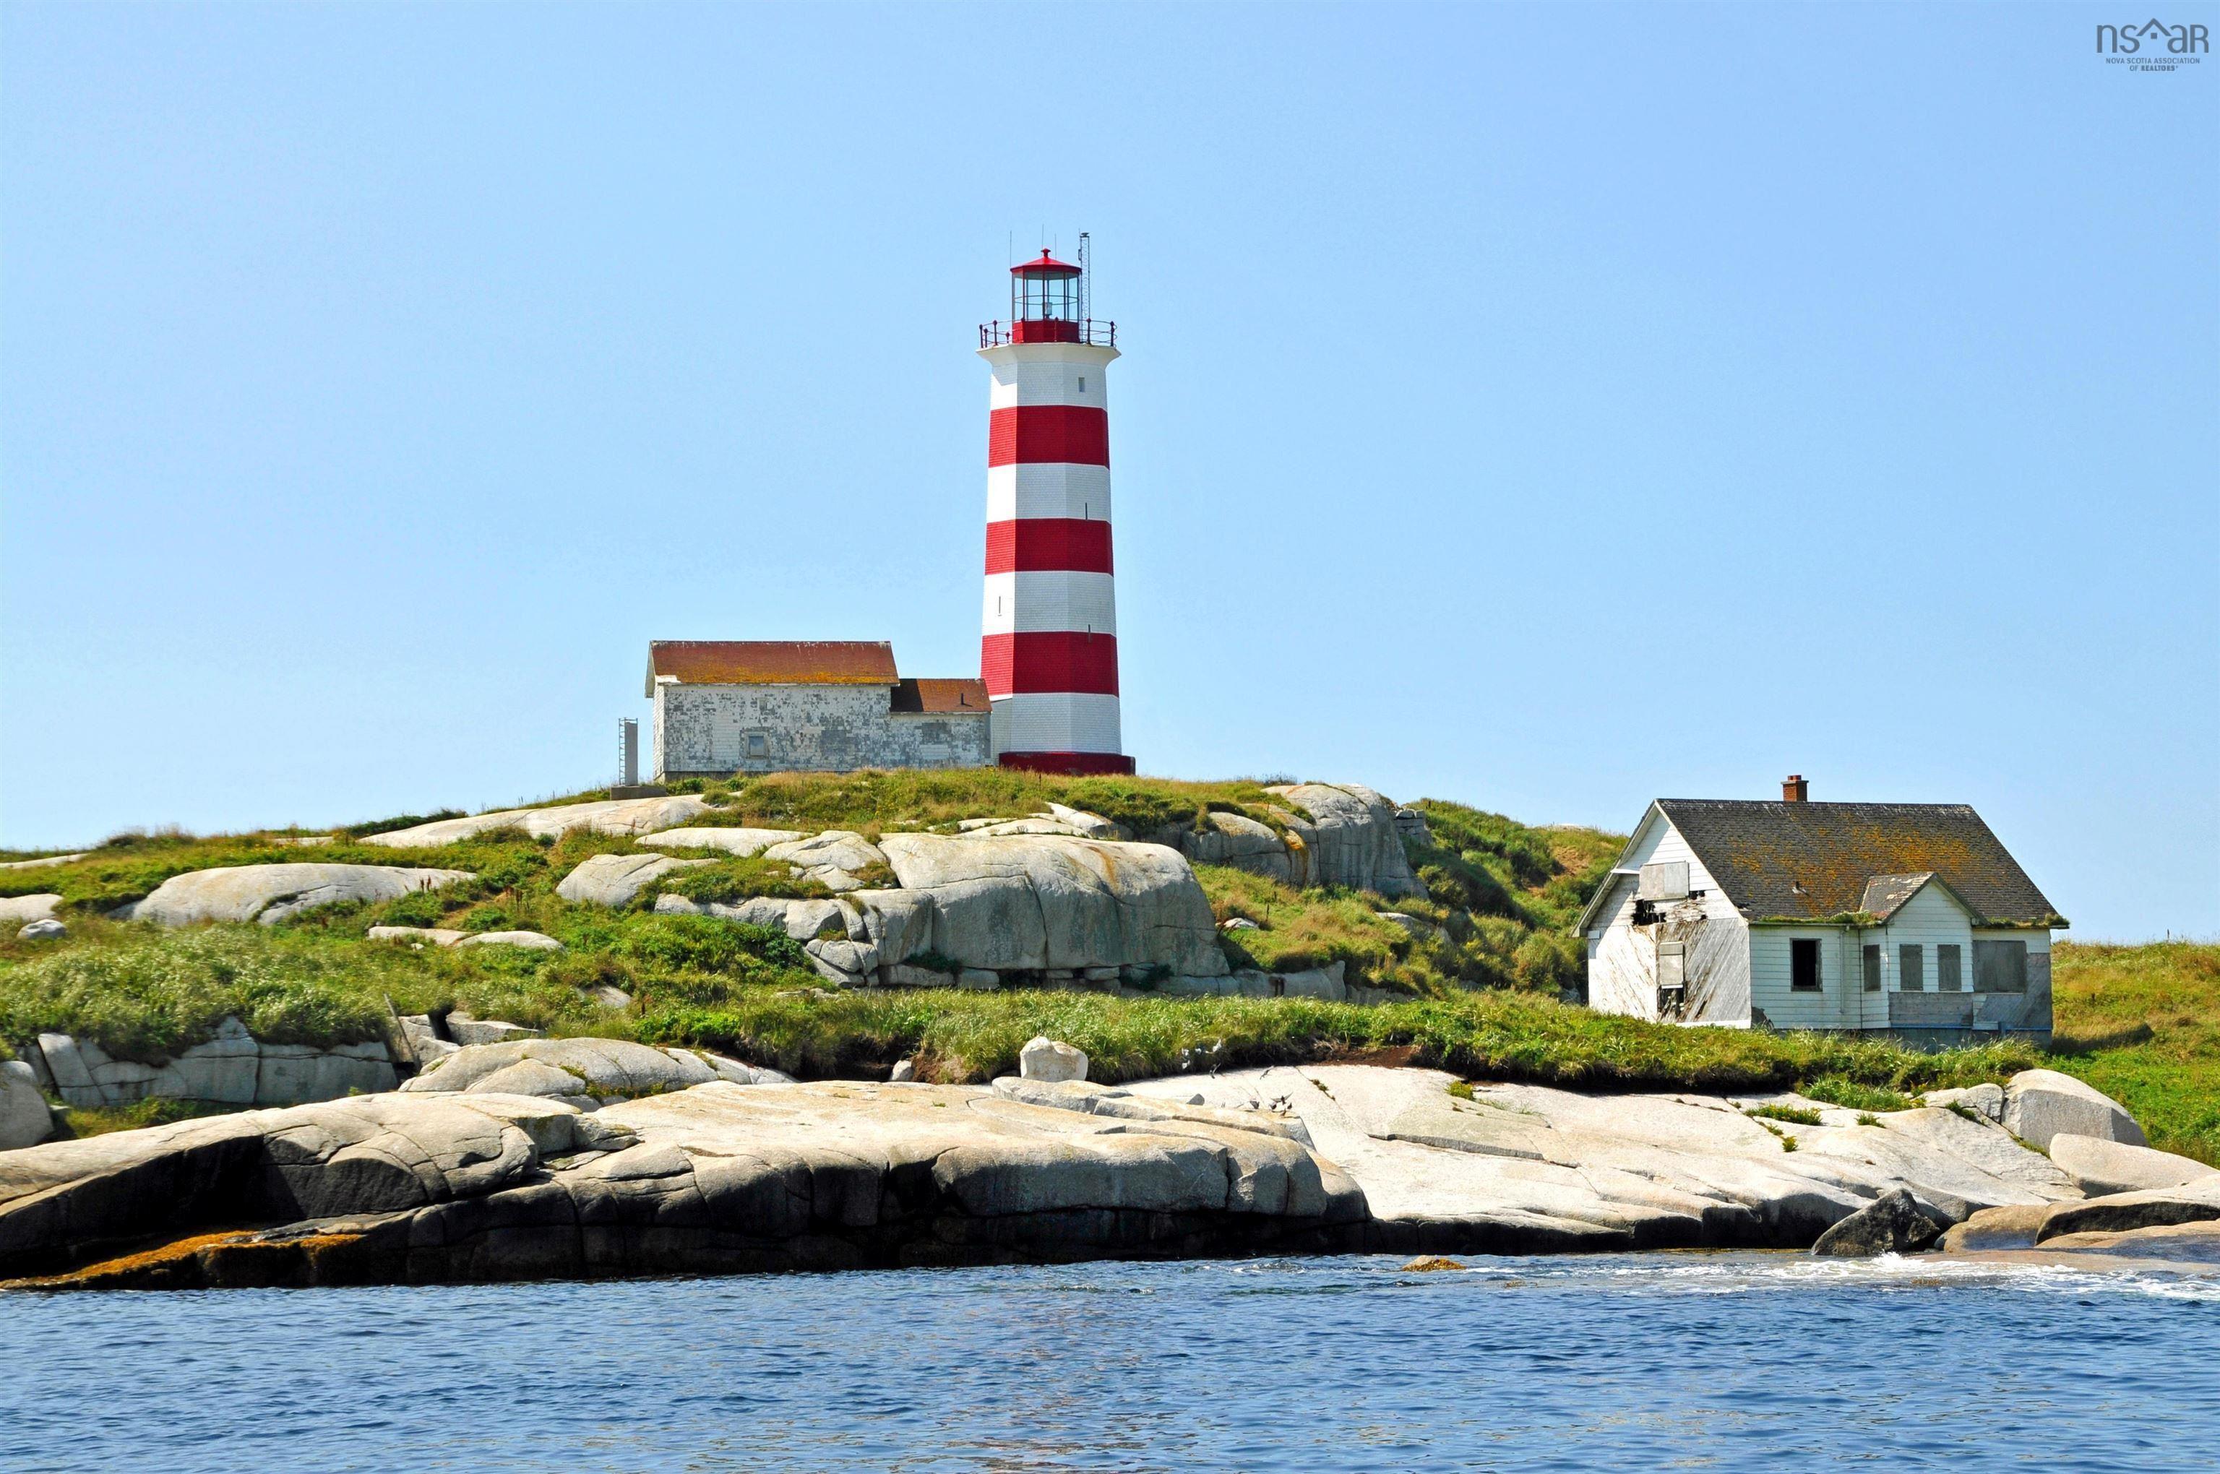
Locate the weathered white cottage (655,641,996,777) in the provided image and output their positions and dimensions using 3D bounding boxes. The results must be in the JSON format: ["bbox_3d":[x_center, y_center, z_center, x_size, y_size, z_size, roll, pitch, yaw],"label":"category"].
[{"bbox_3d":[-13.408,-1.046,262.164,15.200,6.650,7.100,0,-5,-8],"label":"weathered white cottage"}]

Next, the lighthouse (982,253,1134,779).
[{"bbox_3d":[-2.762,-10.386,265.963,7.300,24.700,7.300,0,-5,-8],"label":"lighthouse"}]

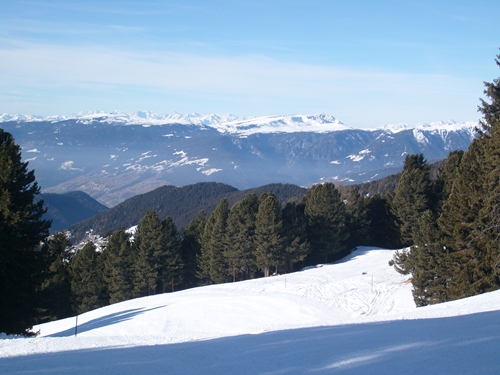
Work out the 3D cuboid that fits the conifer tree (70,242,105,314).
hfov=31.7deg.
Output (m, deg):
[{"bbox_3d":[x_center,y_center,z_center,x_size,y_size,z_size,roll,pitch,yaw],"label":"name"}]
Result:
[{"bbox_3d":[-15.310,8.810,83.000,3.200,7.280,3.040,0,4,0],"label":"conifer tree"}]

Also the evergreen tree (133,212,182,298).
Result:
[{"bbox_3d":[-10.290,7.530,98.000,5.560,9.970,5.280,0,4,0],"label":"evergreen tree"}]

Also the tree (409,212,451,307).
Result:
[{"bbox_3d":[11.680,4.740,57.000,2.590,6.510,2.460,0,4,0],"label":"tree"}]

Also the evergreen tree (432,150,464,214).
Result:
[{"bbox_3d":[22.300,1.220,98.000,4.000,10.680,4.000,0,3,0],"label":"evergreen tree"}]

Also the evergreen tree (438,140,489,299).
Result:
[{"bbox_3d":[14.780,2.400,61.000,3.460,11.340,3.290,0,4,0],"label":"evergreen tree"}]

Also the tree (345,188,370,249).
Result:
[{"bbox_3d":[14.880,4.500,122.000,4.020,9.000,4.020,0,3,0],"label":"tree"}]

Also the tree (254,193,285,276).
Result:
[{"bbox_3d":[2.330,5.820,108.000,3.680,10.420,3.680,0,3,0],"label":"tree"}]

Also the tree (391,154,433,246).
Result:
[{"bbox_3d":[18.880,2.010,103.000,4.910,11.750,4.660,0,4,0],"label":"tree"}]

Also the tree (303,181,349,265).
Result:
[{"bbox_3d":[9.770,4.590,114.000,5.690,10.480,5.690,0,3,0],"label":"tree"}]

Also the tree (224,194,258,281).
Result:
[{"bbox_3d":[-1.050,6.270,109.000,4.210,10.840,4.000,0,4,0],"label":"tree"}]

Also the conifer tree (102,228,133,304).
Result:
[{"bbox_3d":[-13.380,8.220,89.000,3.030,8.180,2.880,0,4,0],"label":"conifer tree"}]

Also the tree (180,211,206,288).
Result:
[{"bbox_3d":[-7.180,7.800,110.000,3.750,9.860,3.750,0,3,0],"label":"tree"}]

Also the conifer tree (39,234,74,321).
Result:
[{"bbox_3d":[-18.790,8.830,86.000,3.710,8.880,3.710,0,3,0],"label":"conifer tree"}]

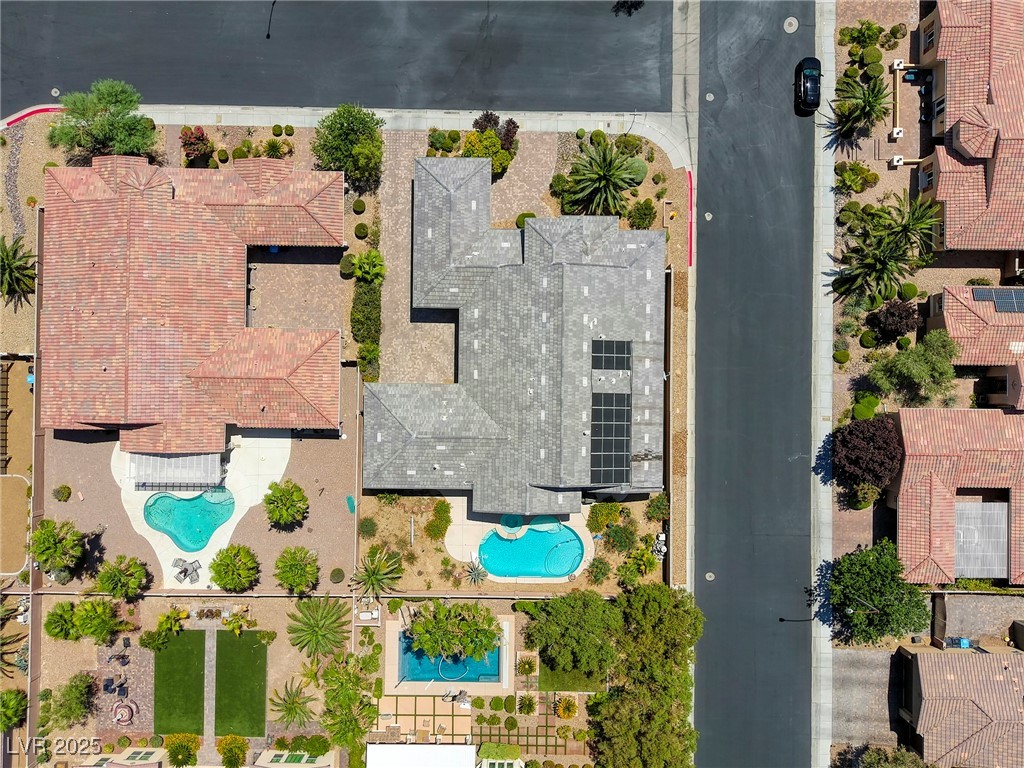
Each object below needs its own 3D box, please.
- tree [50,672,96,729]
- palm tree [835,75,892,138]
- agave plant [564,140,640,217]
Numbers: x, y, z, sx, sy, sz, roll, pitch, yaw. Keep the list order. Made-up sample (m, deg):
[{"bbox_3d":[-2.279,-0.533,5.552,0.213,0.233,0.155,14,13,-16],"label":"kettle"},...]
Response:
[{"bbox_3d":[-38.370,27.740,67.500,3.700,4.000,3.900,0,90,0],"label":"tree"},{"bbox_3d":[30.050,-23.810,66.350,4.980,4.290,4.700,0,90,0],"label":"palm tree"},{"bbox_3d":[7.820,-17.630,66.660,6.250,3.680,6.220,0,90,0],"label":"agave plant"}]

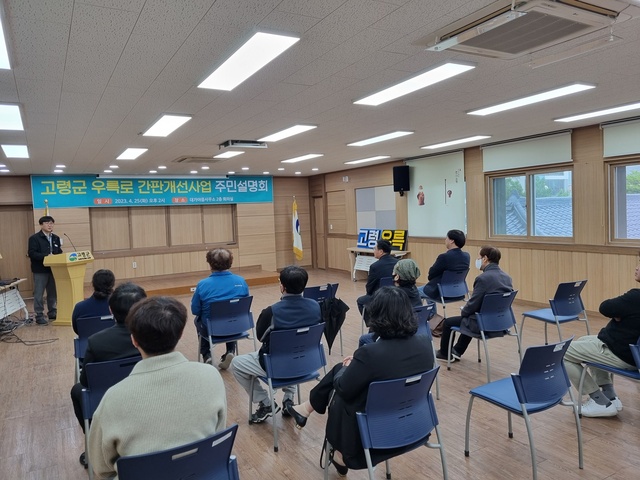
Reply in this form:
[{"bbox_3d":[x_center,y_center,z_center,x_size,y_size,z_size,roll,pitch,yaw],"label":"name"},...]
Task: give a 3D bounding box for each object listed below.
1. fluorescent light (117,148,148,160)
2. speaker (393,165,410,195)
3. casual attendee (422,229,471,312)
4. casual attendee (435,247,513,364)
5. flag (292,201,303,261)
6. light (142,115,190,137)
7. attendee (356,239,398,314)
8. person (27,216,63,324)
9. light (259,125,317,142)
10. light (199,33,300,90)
[{"bbox_3d":[-2.824,-1.312,7.242,0.284,0.050,1.240,-4,3,-30],"label":"fluorescent light"},{"bbox_3d":[1.623,-1.209,9.540,0.320,0.500,0.300,-1,3,19],"label":"speaker"},{"bbox_3d":[1.637,0.516,6.573,0.570,1.300,0.680,-4,4,-35],"label":"casual attendee"},{"bbox_3d":[1.503,0.657,4.788,0.530,1.230,0.800,-4,4,-35],"label":"casual attendee"},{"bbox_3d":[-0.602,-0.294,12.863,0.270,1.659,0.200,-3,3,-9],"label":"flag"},{"bbox_3d":[-1.696,-1.265,5.281,0.284,0.050,1.240,-4,3,-30],"label":"light"},{"bbox_3d":[0.681,0.592,5.702,0.520,1.220,0.710,-4,3,-36],"label":"attendee"},{"bbox_3d":[-4.376,0.464,7.709,0.400,1.700,0.510,-1,3,22],"label":"person"},{"bbox_3d":[-0.442,-1.351,6.180,0.310,0.050,1.240,-4,3,-30],"label":"light"},{"bbox_3d":[-0.541,-1.199,3.340,0.310,0.050,1.240,-4,3,-30],"label":"light"}]

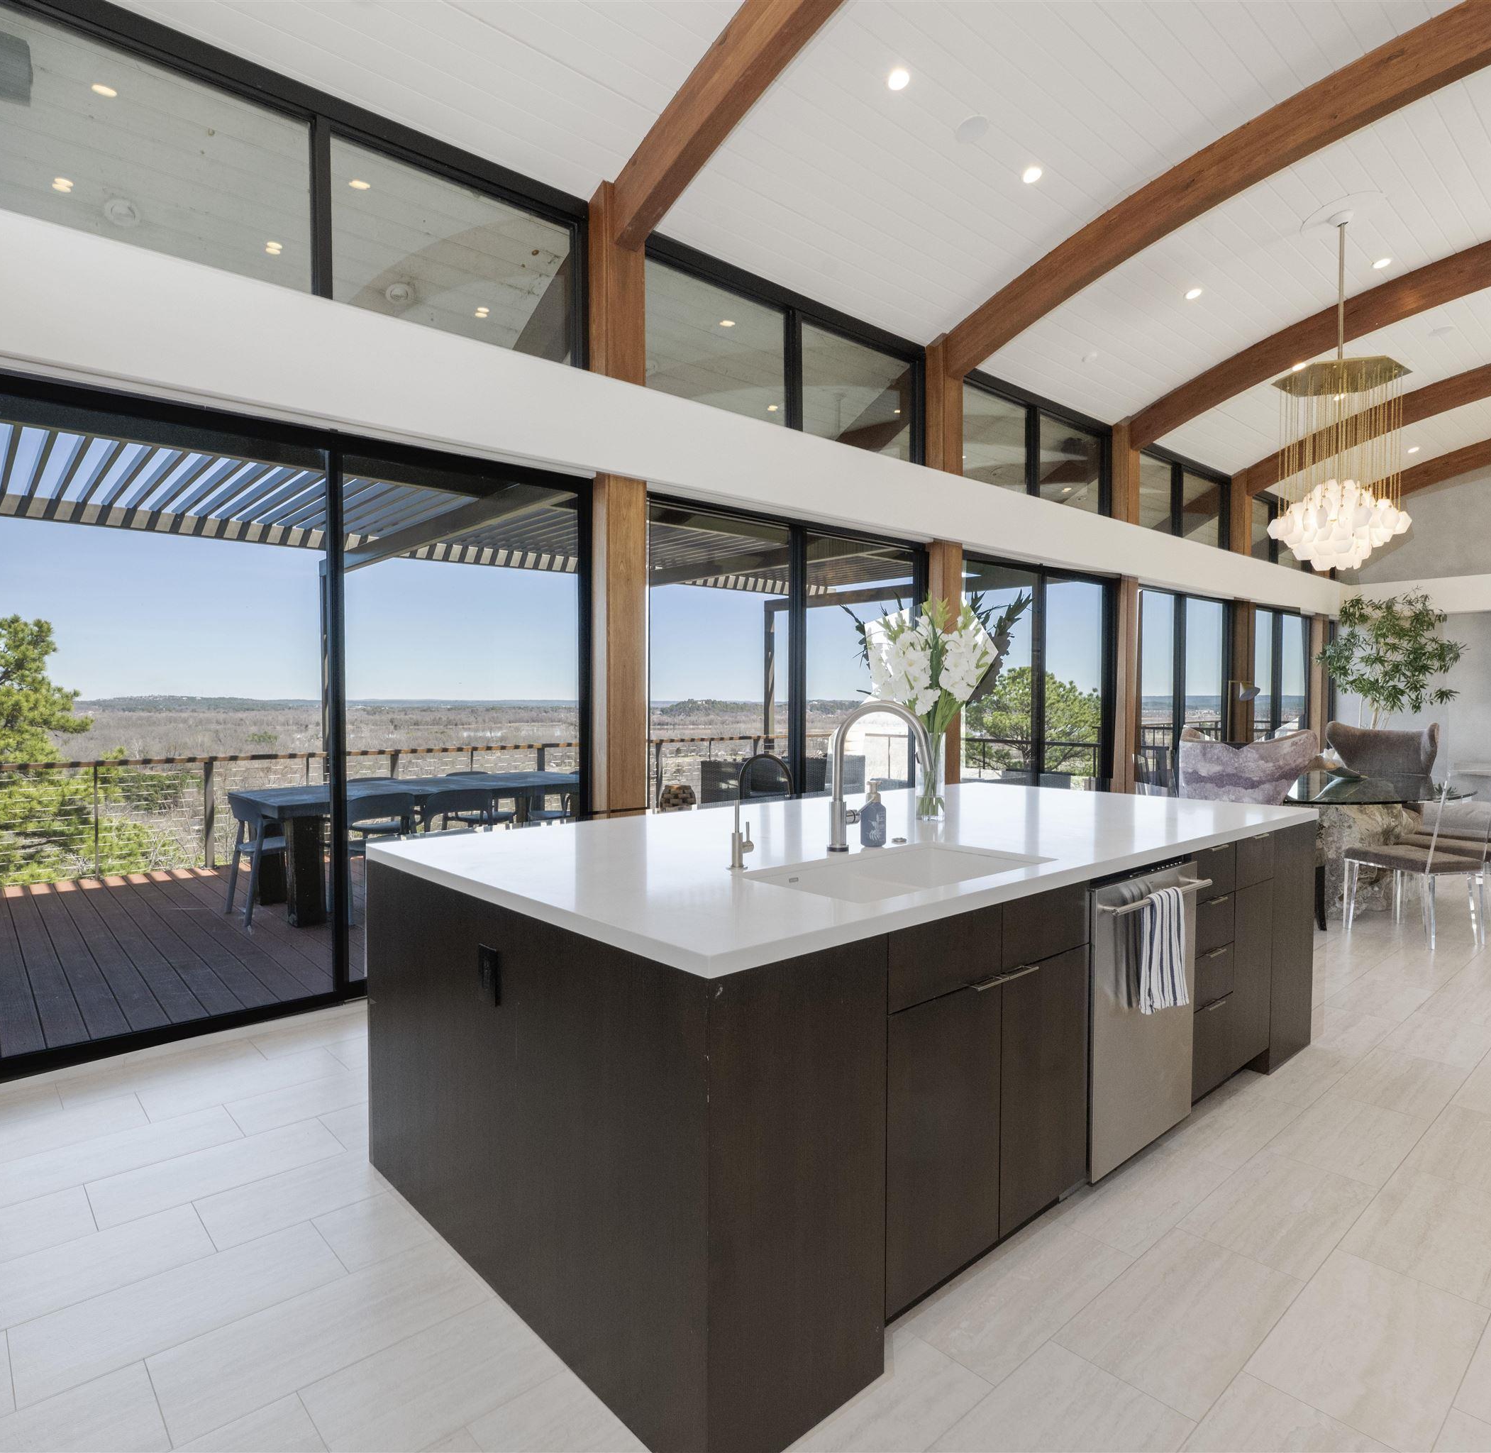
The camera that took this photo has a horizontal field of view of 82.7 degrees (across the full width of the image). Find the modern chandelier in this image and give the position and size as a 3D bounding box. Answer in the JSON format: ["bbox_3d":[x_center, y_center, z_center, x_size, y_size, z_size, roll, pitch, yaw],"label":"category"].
[{"bbox_3d":[3.841,-2.156,5.478,0.820,2.300,0.780,-1,2,-40],"label":"modern chandelier"}]

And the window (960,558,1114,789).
[{"bbox_3d":[2.454,-0.125,7.249,2.560,2.470,0.140,-1,2,-40],"label":"window"}]

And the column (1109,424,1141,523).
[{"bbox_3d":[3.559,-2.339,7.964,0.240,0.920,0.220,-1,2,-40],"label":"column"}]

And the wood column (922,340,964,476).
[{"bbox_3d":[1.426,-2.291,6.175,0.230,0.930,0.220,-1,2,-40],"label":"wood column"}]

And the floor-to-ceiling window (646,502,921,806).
[{"bbox_3d":[0.321,-0.076,5.459,2.520,2.470,0.140,-1,2,-40],"label":"floor-to-ceiling window"}]

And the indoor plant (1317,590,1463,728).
[{"bbox_3d":[7.453,-0.242,9.802,1.350,2.580,1.350,-1,2,-40],"label":"indoor plant"}]

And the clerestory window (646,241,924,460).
[{"bbox_3d":[0.317,-2.240,5.382,2.500,0.930,0.140,-1,2,-40],"label":"clerestory window"}]

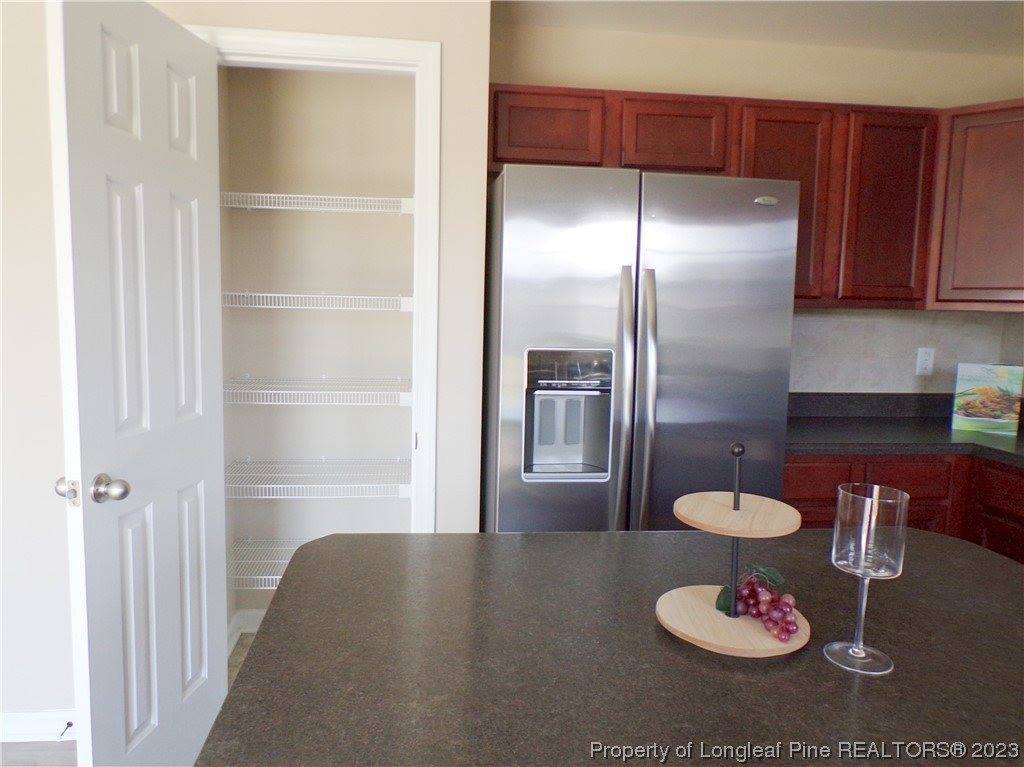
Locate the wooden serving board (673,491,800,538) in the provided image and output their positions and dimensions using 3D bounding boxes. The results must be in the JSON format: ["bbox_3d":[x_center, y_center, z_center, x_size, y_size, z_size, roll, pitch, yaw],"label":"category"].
[{"bbox_3d":[0.295,0.170,0.933,0.159,0.014,0.159,1,5,-6],"label":"wooden serving board"}]

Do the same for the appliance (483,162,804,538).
[{"bbox_3d":[0.377,0.209,2.554,0.908,1.760,0.830,1,5,-7],"label":"appliance"}]

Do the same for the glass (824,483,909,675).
[{"bbox_3d":[0.423,0.231,0.849,0.077,0.207,0.077,1,5,-6],"label":"glass"}]

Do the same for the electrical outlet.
[{"bbox_3d":[1.790,-0.093,3.066,0.073,0.117,0.007,1,5,-6],"label":"electrical outlet"}]

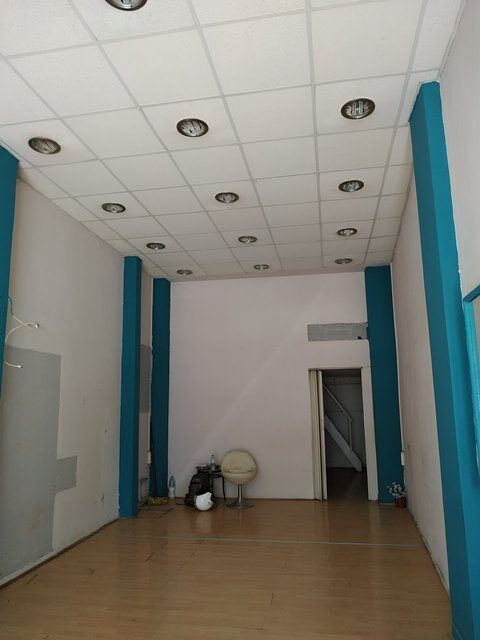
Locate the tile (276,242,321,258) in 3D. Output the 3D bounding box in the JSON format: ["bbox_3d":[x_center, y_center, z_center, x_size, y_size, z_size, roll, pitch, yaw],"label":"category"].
[{"bbox_3d":[0.801,-0.969,6.055,0.600,0.030,0.590,-2,-10,11],"label":"tile"}]

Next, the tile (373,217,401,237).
[{"bbox_3d":[1.746,-1.125,5.334,0.306,0.020,0.576,-2,-10,11],"label":"tile"}]

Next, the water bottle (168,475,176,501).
[{"bbox_3d":[-1.010,2.535,6.711,0.105,0.360,0.105,-3,-10,9],"label":"water bottle"}]

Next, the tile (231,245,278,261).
[{"bbox_3d":[0.212,-0.947,6.168,0.600,0.030,0.590,-2,-10,11],"label":"tile"}]

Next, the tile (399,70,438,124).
[{"bbox_3d":[1.201,-1.506,3.026,0.150,0.020,0.564,-2,-10,11],"label":"tile"}]

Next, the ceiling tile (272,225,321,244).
[{"bbox_3d":[0.688,-1.070,5.485,0.600,0.030,0.590,-2,-10,11],"label":"ceiling tile"}]

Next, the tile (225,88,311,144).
[{"bbox_3d":[0.242,-1.466,3.196,0.600,0.030,0.600,-2,-10,11],"label":"tile"}]

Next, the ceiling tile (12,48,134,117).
[{"bbox_3d":[-1.049,-1.514,2.845,0.600,0.030,0.600,-2,-10,11],"label":"ceiling tile"}]

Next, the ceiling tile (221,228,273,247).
[{"bbox_3d":[0.099,-1.048,5.598,0.600,0.030,0.590,-2,-10,11],"label":"ceiling tile"}]

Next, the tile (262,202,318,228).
[{"bbox_3d":[0.589,-1.176,4.952,0.600,0.025,0.600,-3,-11,11],"label":"tile"}]

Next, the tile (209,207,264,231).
[{"bbox_3d":[-0.009,-1.148,5.029,0.600,0.030,0.600,-2,-10,11],"label":"tile"}]

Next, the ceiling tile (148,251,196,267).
[{"bbox_3d":[-0.983,-0.877,6.366,0.600,0.025,0.600,-3,-11,11],"label":"ceiling tile"}]

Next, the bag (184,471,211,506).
[{"bbox_3d":[-0.623,2.439,6.489,0.325,0.467,0.244,-7,-11,30],"label":"bag"}]

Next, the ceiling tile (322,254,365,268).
[{"bbox_3d":[1.502,-0.891,6.513,0.600,0.030,0.590,-2,-10,11],"label":"ceiling tile"}]

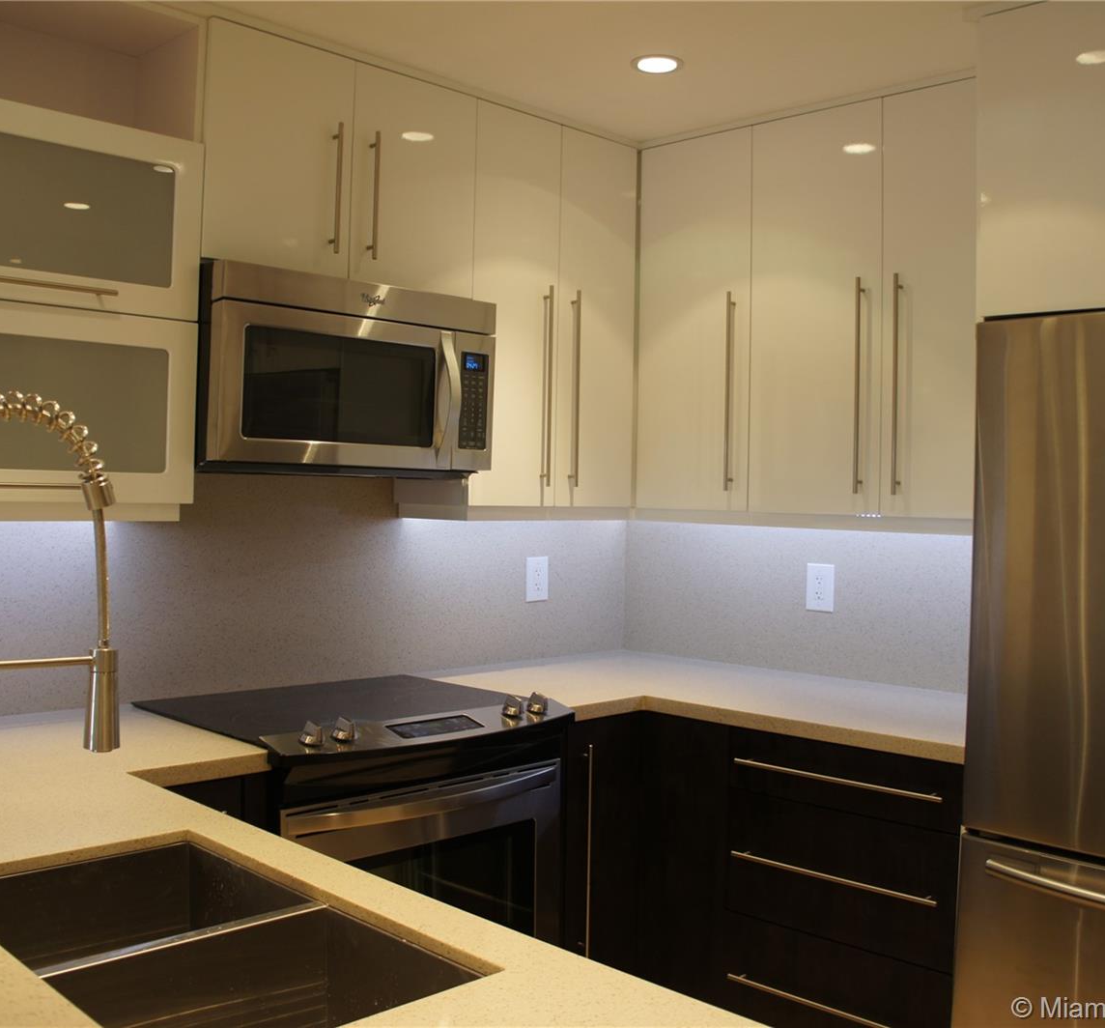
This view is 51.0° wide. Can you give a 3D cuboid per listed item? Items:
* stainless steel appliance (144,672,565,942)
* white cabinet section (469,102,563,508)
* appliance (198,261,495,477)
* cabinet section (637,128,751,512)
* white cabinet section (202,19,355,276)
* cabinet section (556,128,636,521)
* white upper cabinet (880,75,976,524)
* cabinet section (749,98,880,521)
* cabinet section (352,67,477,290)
[{"bbox_3d":[-0.460,0.885,2.654,0.760,0.923,0.655,0,1,-43],"label":"stainless steel appliance"},{"bbox_3d":[-0.206,-0.549,3.221,0.313,1.057,0.337,0,1,-45],"label":"white cabinet section"},{"bbox_3d":[-0.542,-0.302,2.746,0.757,0.422,0.395,0,1,-43],"label":"appliance"},{"bbox_3d":[0.516,-0.539,3.425,0.337,1.057,0.397,0,1,-45],"label":"cabinet section"},{"bbox_3d":[-0.719,-0.818,2.706,0.381,0.522,0.337,0,1,-45],"label":"white cabinet section"},{"bbox_3d":[0.025,-0.548,3.449,0.335,1.057,0.337,0,1,-45],"label":"cabinet section"},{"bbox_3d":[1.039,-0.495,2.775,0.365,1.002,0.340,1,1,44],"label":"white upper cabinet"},{"bbox_3d":[0.796,-0.529,3.141,0.337,1.057,0.401,0,1,-45],"label":"cabinet section"},{"bbox_3d":[-0.448,-0.817,2.973,0.381,0.522,0.337,0,1,-45],"label":"cabinet section"}]

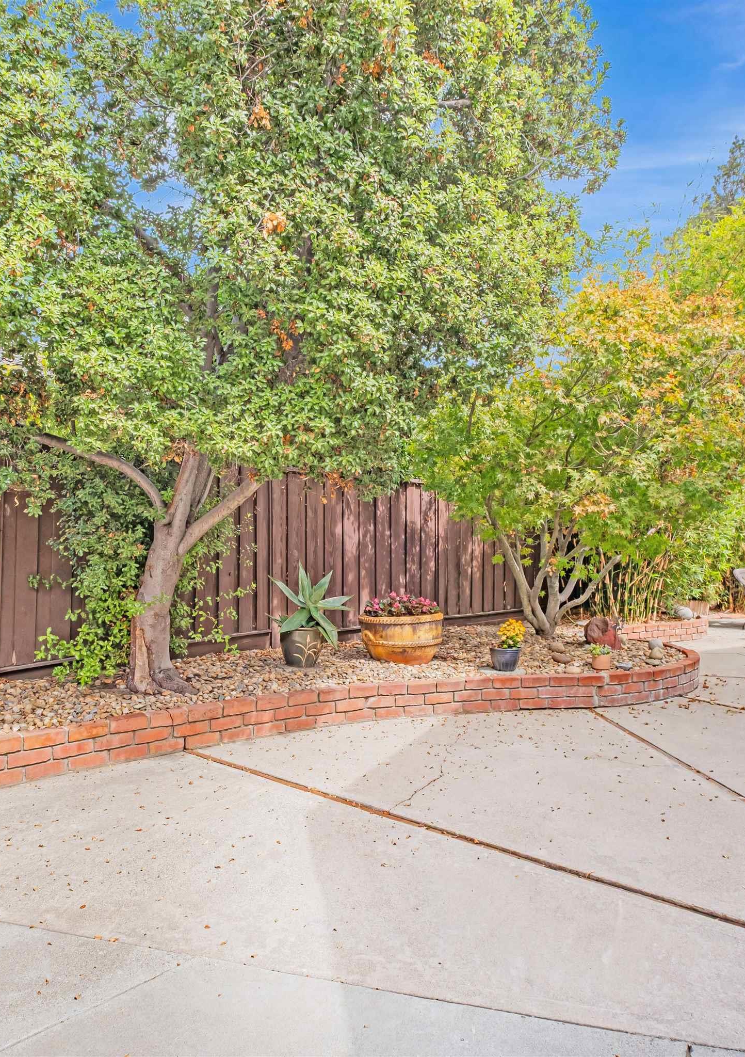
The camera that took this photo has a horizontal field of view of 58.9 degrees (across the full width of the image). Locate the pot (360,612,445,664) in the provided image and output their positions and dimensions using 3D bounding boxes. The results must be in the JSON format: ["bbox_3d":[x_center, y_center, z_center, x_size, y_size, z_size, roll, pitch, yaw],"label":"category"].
[{"bbox_3d":[0.247,0.920,5.600,0.700,0.400,0.700,0,0,0],"label":"pot"}]

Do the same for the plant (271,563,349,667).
[{"bbox_3d":[-0.505,0.715,5.420,0.650,0.830,0.600,0,-2,-6],"label":"plant"}]

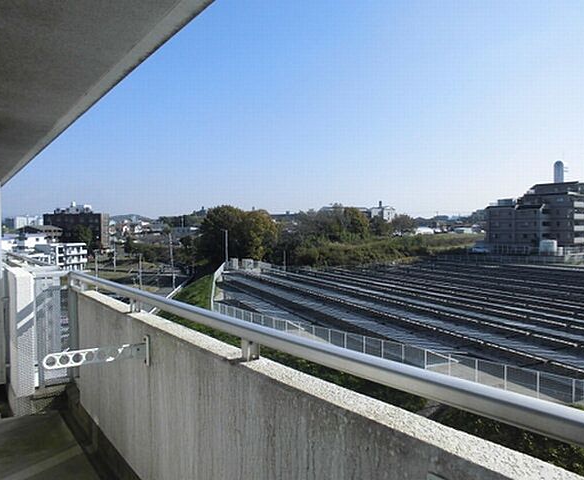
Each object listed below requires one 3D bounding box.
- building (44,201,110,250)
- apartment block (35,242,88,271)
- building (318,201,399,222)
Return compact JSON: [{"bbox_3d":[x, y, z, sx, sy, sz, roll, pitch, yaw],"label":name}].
[{"bbox_3d":[-91.561,-5.757,205.000,23.800,19.800,10.500,-1,2,-2],"label":"building"},{"bbox_3d":[-77.175,5.965,162.000,10.000,9.300,11.500,0,2,28],"label":"apartment block"},{"bbox_3d":[34.065,-13.938,250.000,38.000,12.500,13.000,0,2,21],"label":"building"}]

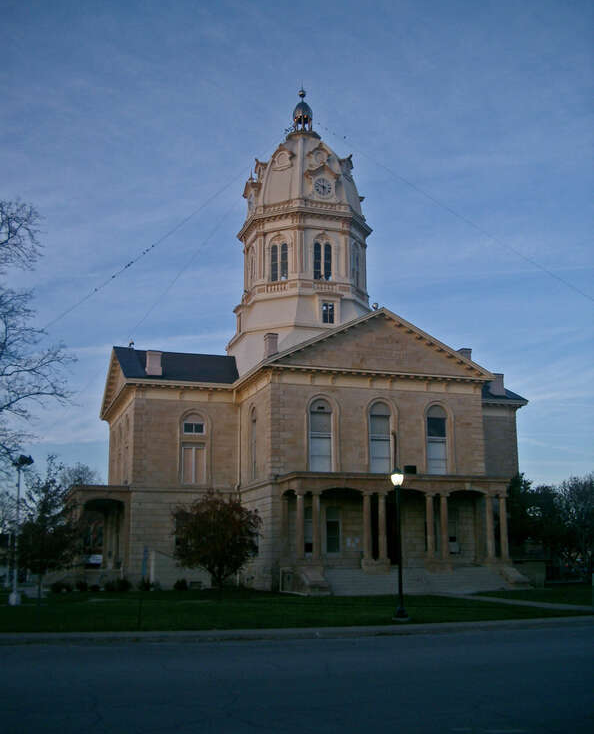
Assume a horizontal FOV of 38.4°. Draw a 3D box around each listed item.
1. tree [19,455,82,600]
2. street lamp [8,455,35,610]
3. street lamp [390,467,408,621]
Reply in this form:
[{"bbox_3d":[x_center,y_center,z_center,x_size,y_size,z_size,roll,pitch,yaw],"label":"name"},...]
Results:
[{"bbox_3d":[-10.393,6.791,36.050,2.800,6.067,2.800,4,-13,-18],"label":"tree"},{"bbox_3d":[-10.573,6.170,32.486,0.750,5.676,0.750,9,-16,-37],"label":"street lamp"},{"bbox_3d":[2.920,5.038,24.520,0.450,4.284,0.450,0,-12,0],"label":"street lamp"}]

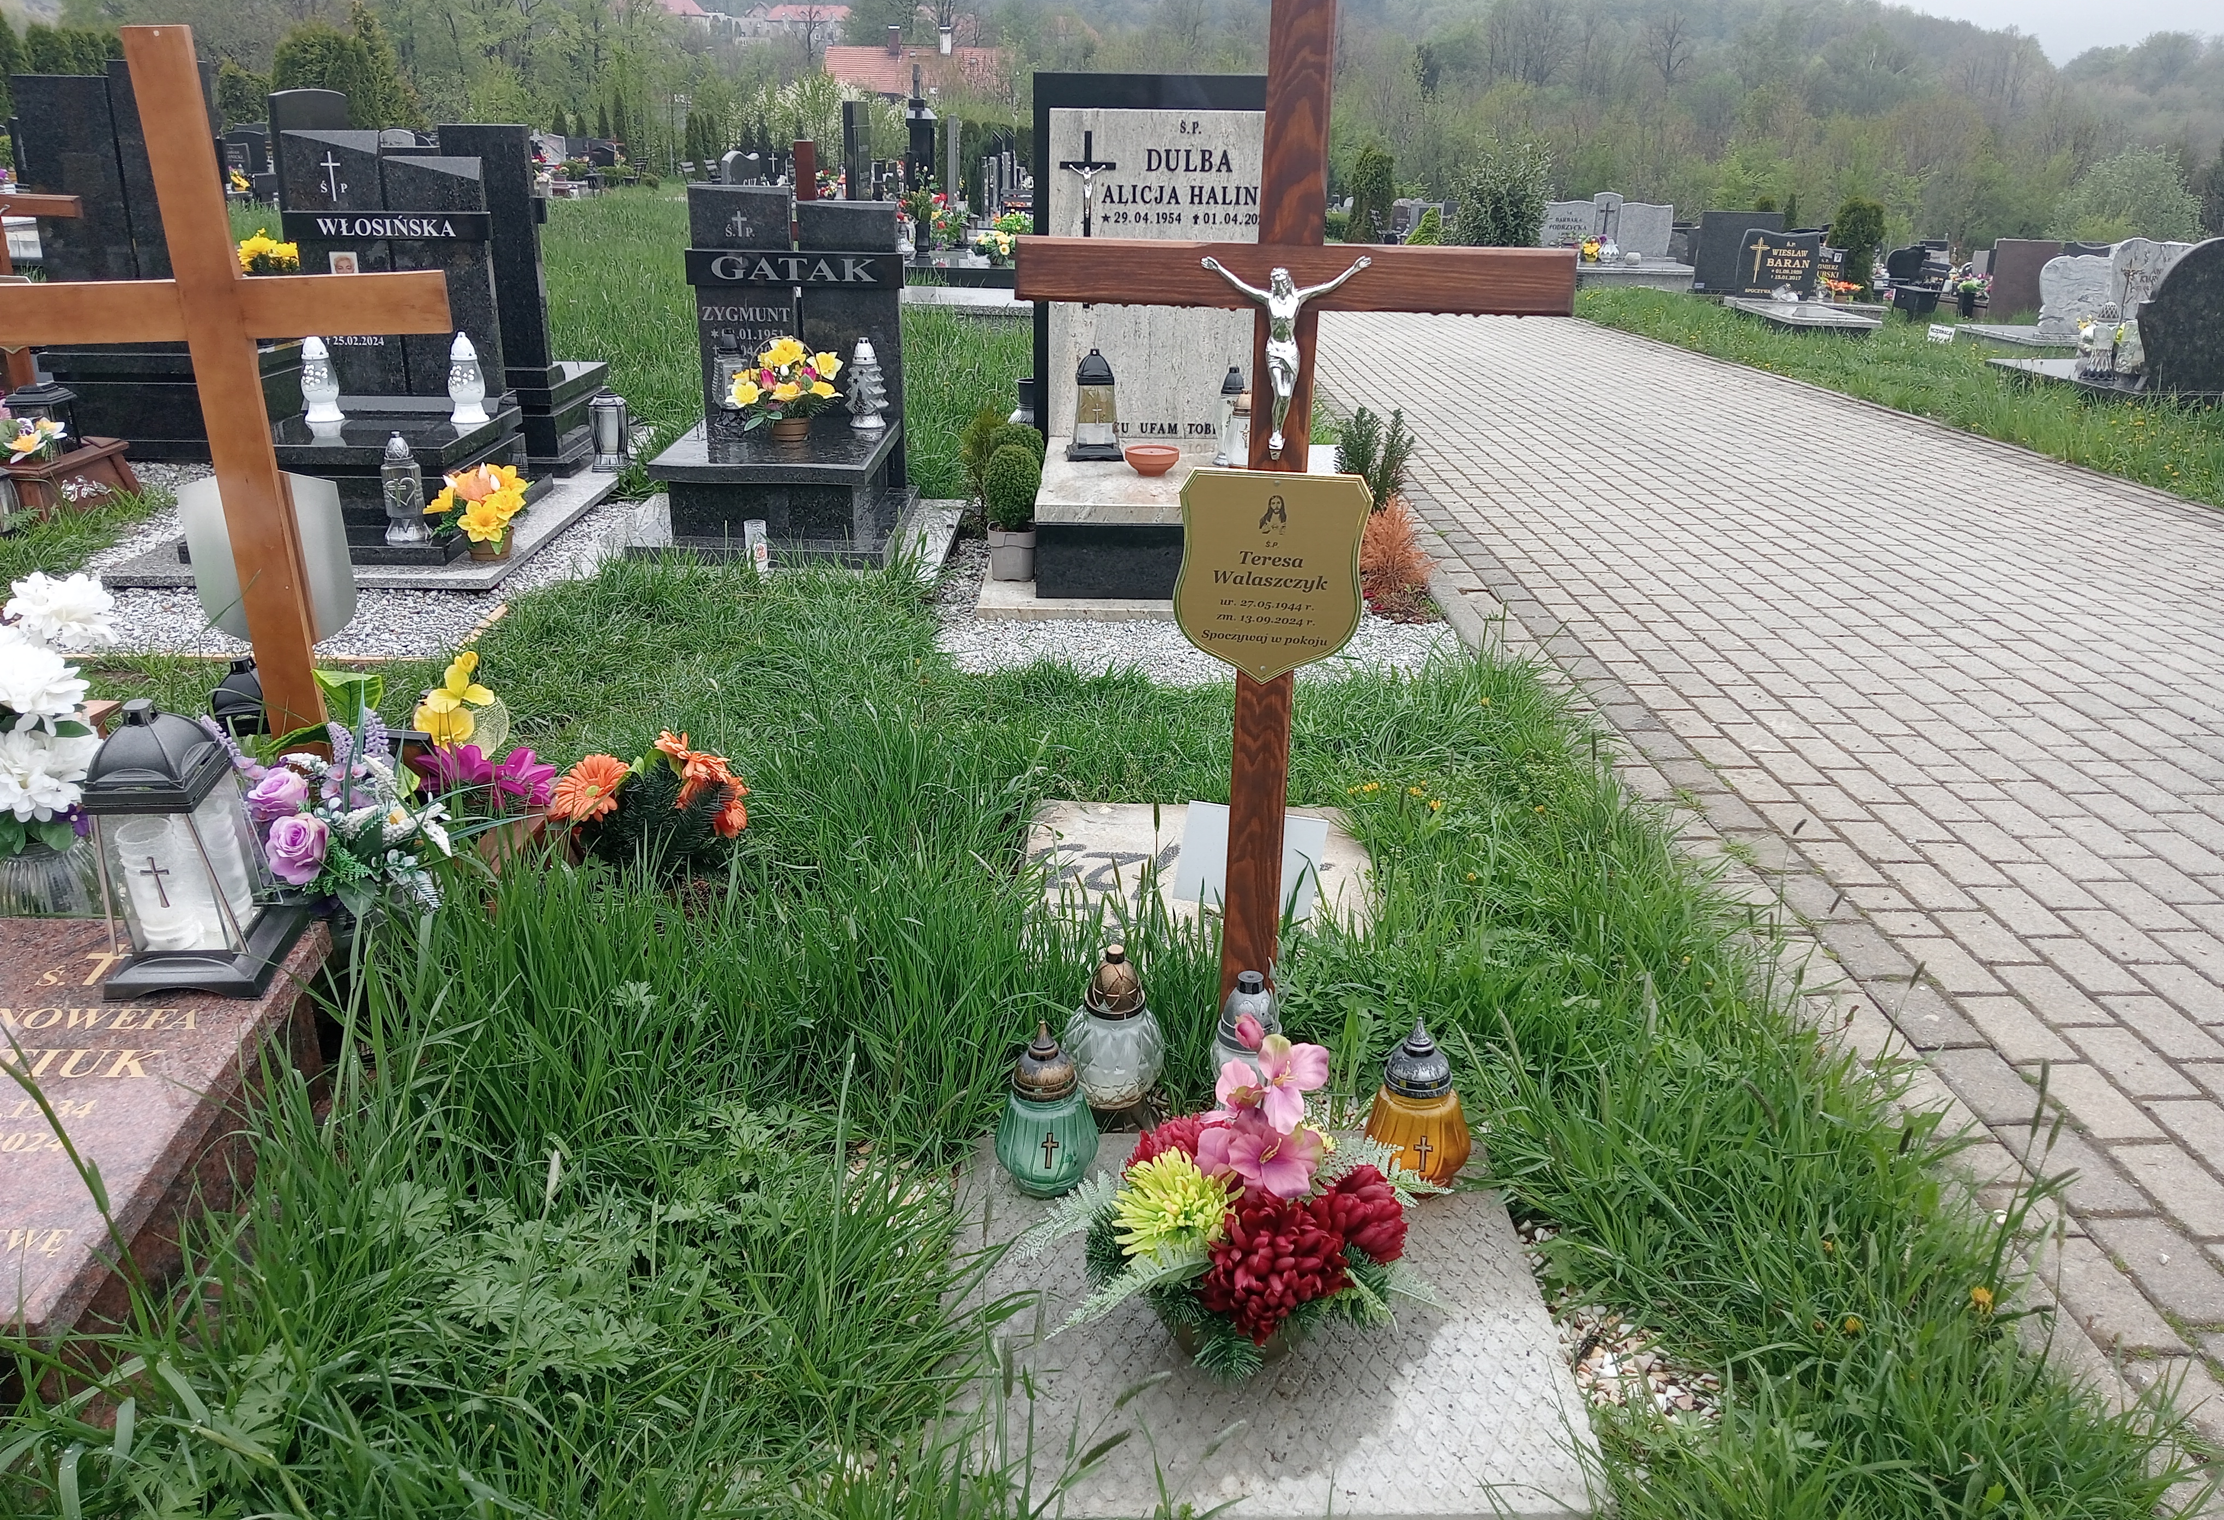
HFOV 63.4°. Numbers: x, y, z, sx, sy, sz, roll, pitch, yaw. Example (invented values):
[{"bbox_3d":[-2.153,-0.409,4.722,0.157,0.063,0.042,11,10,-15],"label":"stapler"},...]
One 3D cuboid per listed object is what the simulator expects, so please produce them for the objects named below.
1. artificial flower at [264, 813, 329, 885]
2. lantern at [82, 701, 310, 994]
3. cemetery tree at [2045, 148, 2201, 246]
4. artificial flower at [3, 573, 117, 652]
[{"bbox_3d":[-0.930,0.102,2.057,0.068,0.075,0.060,-3,21,-9],"label":"artificial flower"},{"bbox_3d":[-0.990,0.081,1.912,0.165,0.310,0.165,-2,27,-1],"label":"lantern"},{"bbox_3d":[22.546,-12.478,40.000,3.200,2.500,3.000,1,18,0],"label":"cemetery tree"},{"bbox_3d":[-1.183,-0.167,2.030,0.120,0.081,0.110,-3,21,-9],"label":"artificial flower"}]

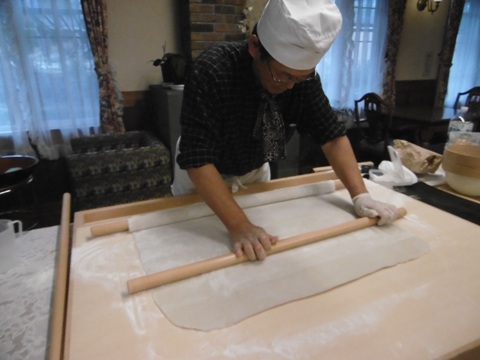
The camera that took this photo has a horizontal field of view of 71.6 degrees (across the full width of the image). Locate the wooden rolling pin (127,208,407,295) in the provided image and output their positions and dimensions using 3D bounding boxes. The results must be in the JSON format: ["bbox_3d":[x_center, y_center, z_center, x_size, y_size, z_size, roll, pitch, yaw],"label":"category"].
[{"bbox_3d":[0.151,0.179,0.945,0.900,0.031,0.031,-10,21,-24],"label":"wooden rolling pin"}]

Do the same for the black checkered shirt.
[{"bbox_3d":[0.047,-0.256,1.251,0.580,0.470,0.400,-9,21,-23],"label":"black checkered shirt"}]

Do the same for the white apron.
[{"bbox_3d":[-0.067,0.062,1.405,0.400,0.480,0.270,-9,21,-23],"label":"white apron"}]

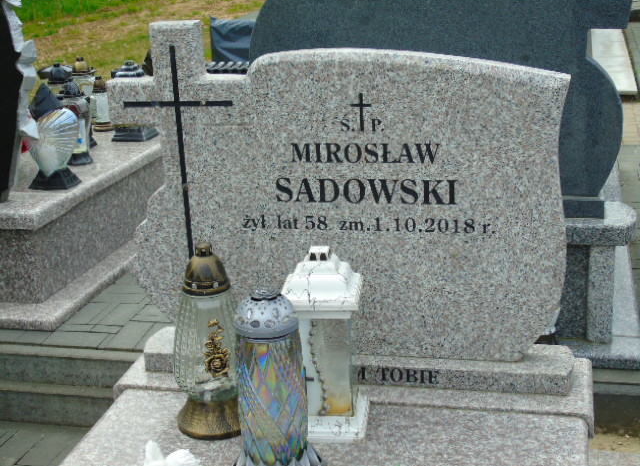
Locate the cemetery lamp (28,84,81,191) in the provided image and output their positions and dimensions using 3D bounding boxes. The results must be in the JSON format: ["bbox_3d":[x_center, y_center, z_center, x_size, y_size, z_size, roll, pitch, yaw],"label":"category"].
[{"bbox_3d":[-0.934,-0.336,3.447,0.160,0.356,0.113,1,17,14],"label":"cemetery lamp"}]

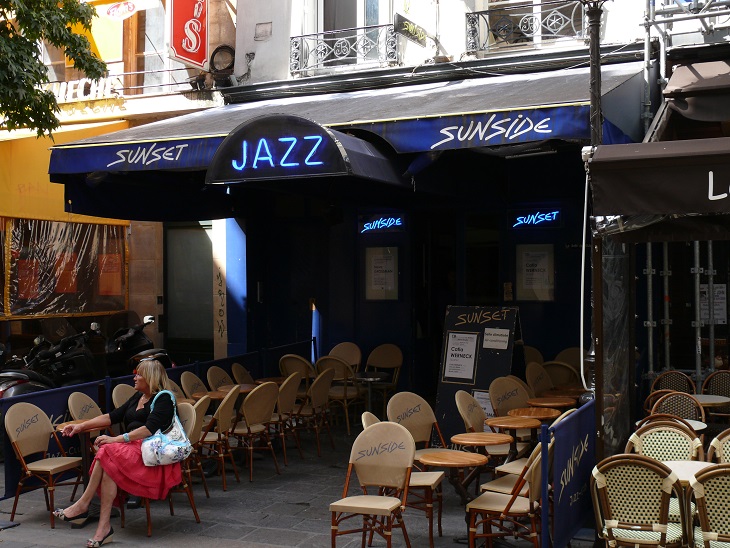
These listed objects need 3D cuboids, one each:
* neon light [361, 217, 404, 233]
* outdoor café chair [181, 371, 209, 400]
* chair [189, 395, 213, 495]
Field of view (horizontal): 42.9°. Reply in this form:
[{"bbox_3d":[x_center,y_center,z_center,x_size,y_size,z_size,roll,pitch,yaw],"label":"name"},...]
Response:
[{"bbox_3d":[0.222,-0.656,12.509,0.610,0.190,0.060,0,0,26],"label":"neon light"},{"bbox_3d":[-1.598,1.437,9.448,0.520,0.891,0.446,-1,0,20],"label":"outdoor café chair"},{"bbox_3d":[-1.540,1.429,7.660,0.540,0.880,0.460,0,0,16],"label":"chair"}]

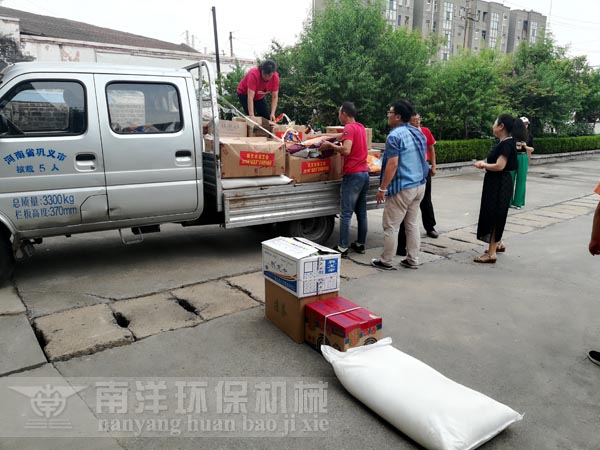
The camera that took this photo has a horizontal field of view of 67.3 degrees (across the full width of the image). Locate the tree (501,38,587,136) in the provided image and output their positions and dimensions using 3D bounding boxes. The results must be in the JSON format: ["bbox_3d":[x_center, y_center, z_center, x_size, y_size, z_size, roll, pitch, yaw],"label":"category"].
[{"bbox_3d":[12.694,-6.713,23.454,4.100,5.800,4.100,5,13,27],"label":"tree"}]

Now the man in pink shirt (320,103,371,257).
[{"bbox_3d":[0.527,-0.508,5.174,0.540,1.740,0.500,9,15,35],"label":"man in pink shirt"}]

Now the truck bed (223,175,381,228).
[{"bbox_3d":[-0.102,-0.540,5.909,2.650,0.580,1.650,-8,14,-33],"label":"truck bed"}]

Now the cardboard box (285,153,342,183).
[{"bbox_3d":[0.074,-0.669,5.332,0.710,0.330,0.430,-8,14,-30],"label":"cardboard box"}]

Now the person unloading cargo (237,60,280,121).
[{"bbox_3d":[-0.541,-1.466,5.926,0.580,1.340,0.620,-7,13,-29],"label":"person unloading cargo"}]

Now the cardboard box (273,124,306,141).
[{"bbox_3d":[-0.222,-1.174,6.056,0.520,0.320,0.400,-8,14,-33],"label":"cardboard box"}]

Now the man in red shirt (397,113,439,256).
[{"bbox_3d":[1.450,-0.547,5.518,0.570,1.670,0.400,-7,14,-30],"label":"man in red shirt"}]

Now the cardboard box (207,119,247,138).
[{"bbox_3d":[-0.862,-1.044,5.233,0.410,0.310,0.330,-8,14,-33],"label":"cardboard box"}]

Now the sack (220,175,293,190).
[{"bbox_3d":[-0.563,-0.482,4.965,0.820,0.140,0.480,-8,14,-30],"label":"sack"}]

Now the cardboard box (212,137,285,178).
[{"bbox_3d":[-0.601,-0.725,4.931,0.760,0.370,0.440,-8,14,-33],"label":"cardboard box"}]

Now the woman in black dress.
[{"bbox_3d":[2.181,-0.404,4.950,0.500,1.590,0.460,4,13,21],"label":"woman in black dress"}]

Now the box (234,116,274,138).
[{"bbox_3d":[-0.672,-1.163,5.548,0.500,0.310,0.380,-8,14,-30],"label":"box"}]

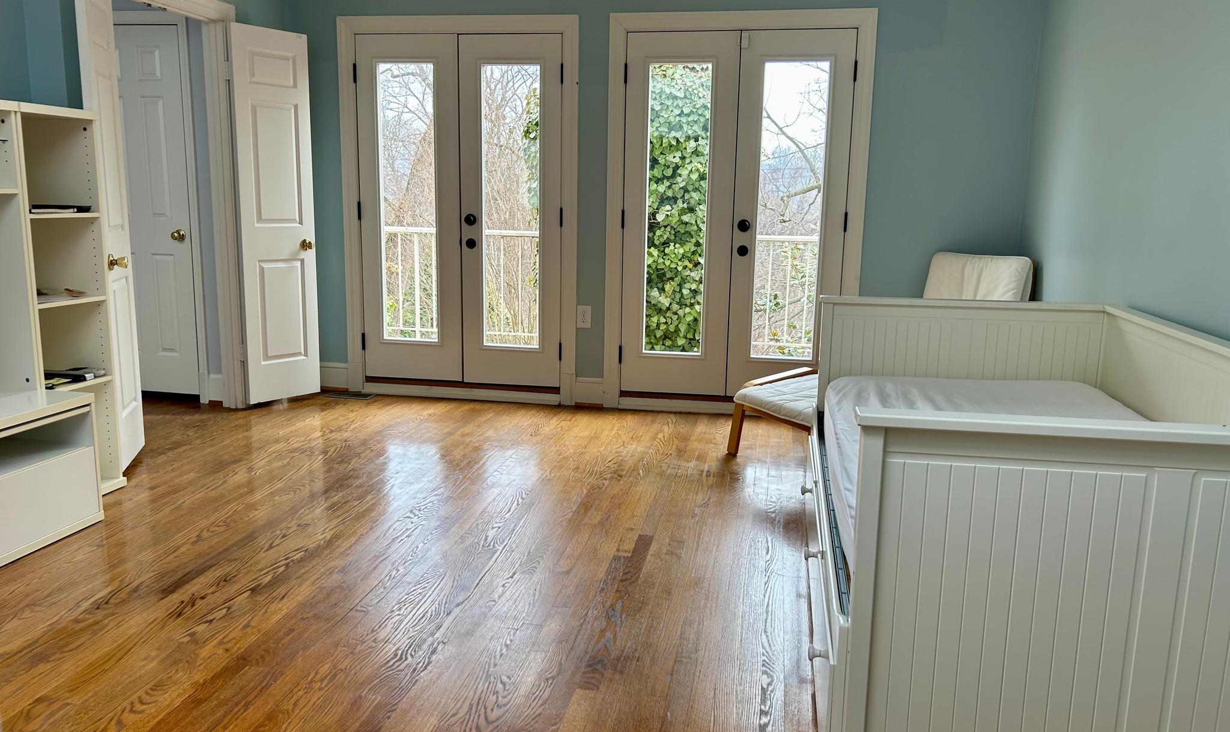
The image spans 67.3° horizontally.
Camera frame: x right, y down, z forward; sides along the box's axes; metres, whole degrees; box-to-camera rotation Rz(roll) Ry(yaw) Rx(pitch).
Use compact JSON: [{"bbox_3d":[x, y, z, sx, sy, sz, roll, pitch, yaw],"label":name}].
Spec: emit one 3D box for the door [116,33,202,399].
[{"bbox_3d":[-2.663,-0.855,5.212,0.600,2.030,0.040,3,10,10],"label":"door"}]

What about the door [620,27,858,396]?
[{"bbox_3d":[0.653,-0.810,5.103,1.213,1.988,0.050,3,10,10],"label":"door"}]

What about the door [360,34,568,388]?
[{"bbox_3d":[-0.899,-0.890,5.379,1.218,1.991,0.050,3,10,10],"label":"door"}]

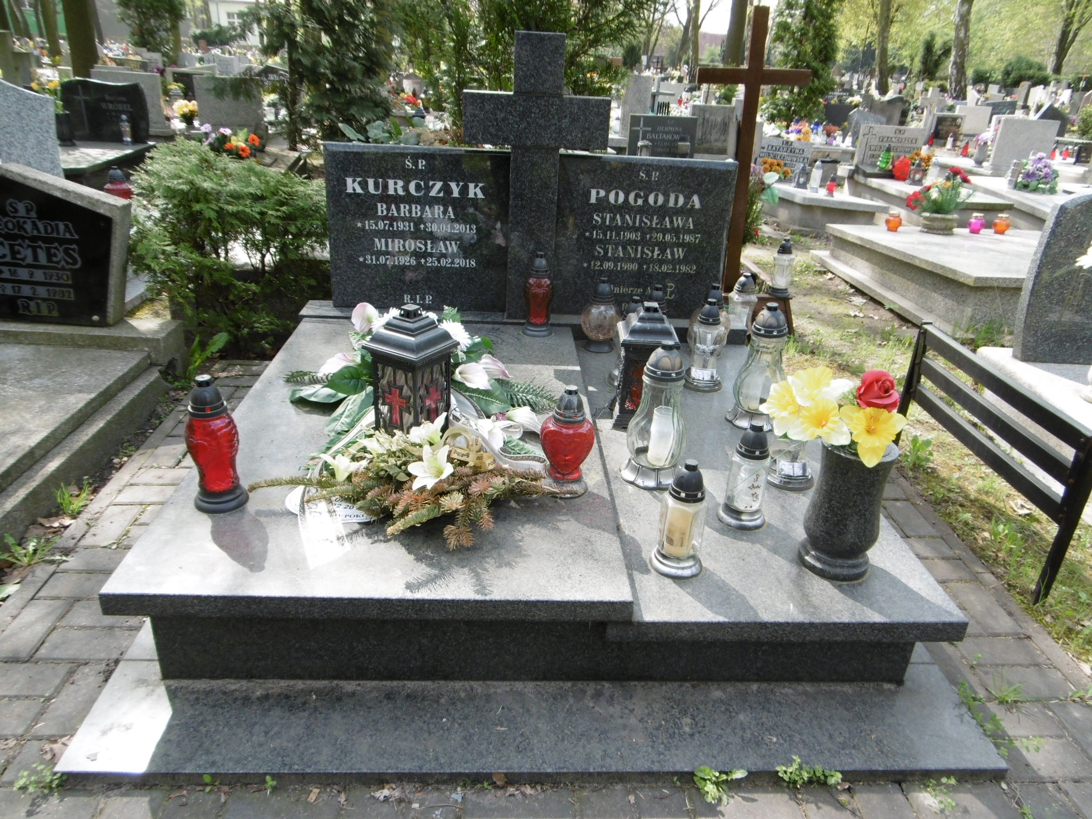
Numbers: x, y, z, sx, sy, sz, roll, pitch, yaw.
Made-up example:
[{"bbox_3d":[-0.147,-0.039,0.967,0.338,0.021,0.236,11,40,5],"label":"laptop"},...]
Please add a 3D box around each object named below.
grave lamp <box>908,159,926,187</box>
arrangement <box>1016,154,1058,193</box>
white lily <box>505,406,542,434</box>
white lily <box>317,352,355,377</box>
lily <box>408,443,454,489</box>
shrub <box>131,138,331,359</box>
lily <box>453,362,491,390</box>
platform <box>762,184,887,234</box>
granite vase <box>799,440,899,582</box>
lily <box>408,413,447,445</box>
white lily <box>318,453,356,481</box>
[{"bbox_3d":[3.399,-2.168,6.934,0.120,0.225,0.120,1,25,-3],"label":"grave lamp"},{"bbox_3d":[4.511,-2.167,6.956,0.280,0.290,0.250,1,25,-3],"label":"arrangement"},{"bbox_3d":[-0.060,0.027,2.050,0.102,0.057,0.070,10,26,16],"label":"white lily"},{"bbox_3d":[-0.631,-0.137,2.274,0.110,0.055,0.077,-4,25,-14],"label":"white lily"},{"bbox_3d":[-0.270,0.134,1.768,0.100,0.085,0.070,5,25,5],"label":"lily"},{"bbox_3d":[-1.268,-0.698,3.214,0.950,0.840,0.750,1,25,-4],"label":"shrub"},{"bbox_3d":[-0.215,-0.098,2.209,0.098,0.062,0.072,18,29,30],"label":"lily"},{"bbox_3d":[2.570,-1.901,7.129,0.780,0.300,1.150,5,24,4],"label":"platform"},{"bbox_3d":[0.673,0.222,1.675,0.172,0.295,0.172,1,25,-3],"label":"granite vase"},{"bbox_3d":[-0.276,0.045,1.767,0.078,0.065,0.085,-8,27,-23],"label":"lily"},{"bbox_3d":[-0.468,0.132,1.726,0.098,0.065,0.080,-4,25,-15],"label":"white lily"}]

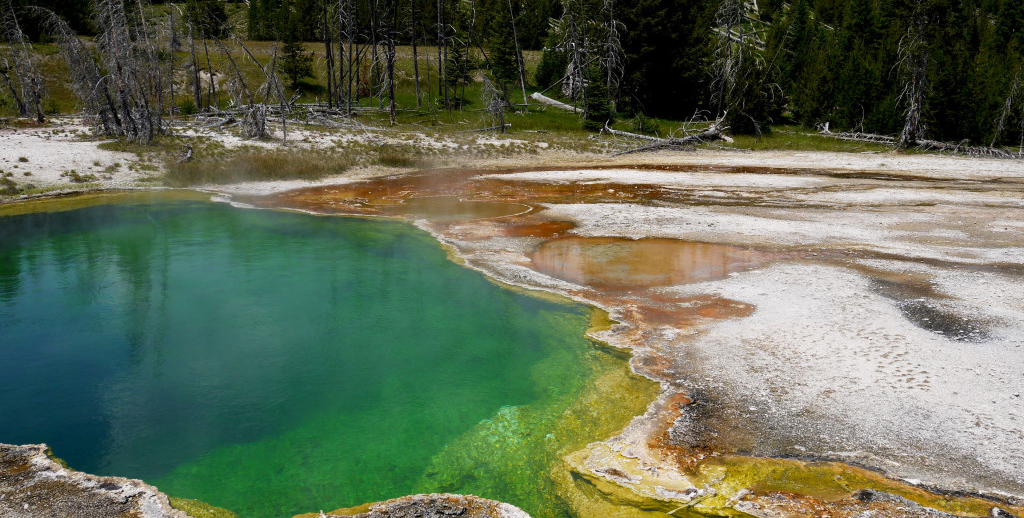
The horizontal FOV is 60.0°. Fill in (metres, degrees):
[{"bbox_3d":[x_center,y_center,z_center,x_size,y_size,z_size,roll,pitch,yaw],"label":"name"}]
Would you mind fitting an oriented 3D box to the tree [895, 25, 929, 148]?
[{"bbox_3d":[18.606,-8.014,41.231,1.383,5.615,1.300,0,10,0],"label":"tree"}]

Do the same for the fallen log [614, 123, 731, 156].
[{"bbox_3d":[7.264,-5.477,40.677,7.850,1.150,1.200,-8,13,-39],"label":"fallen log"}]

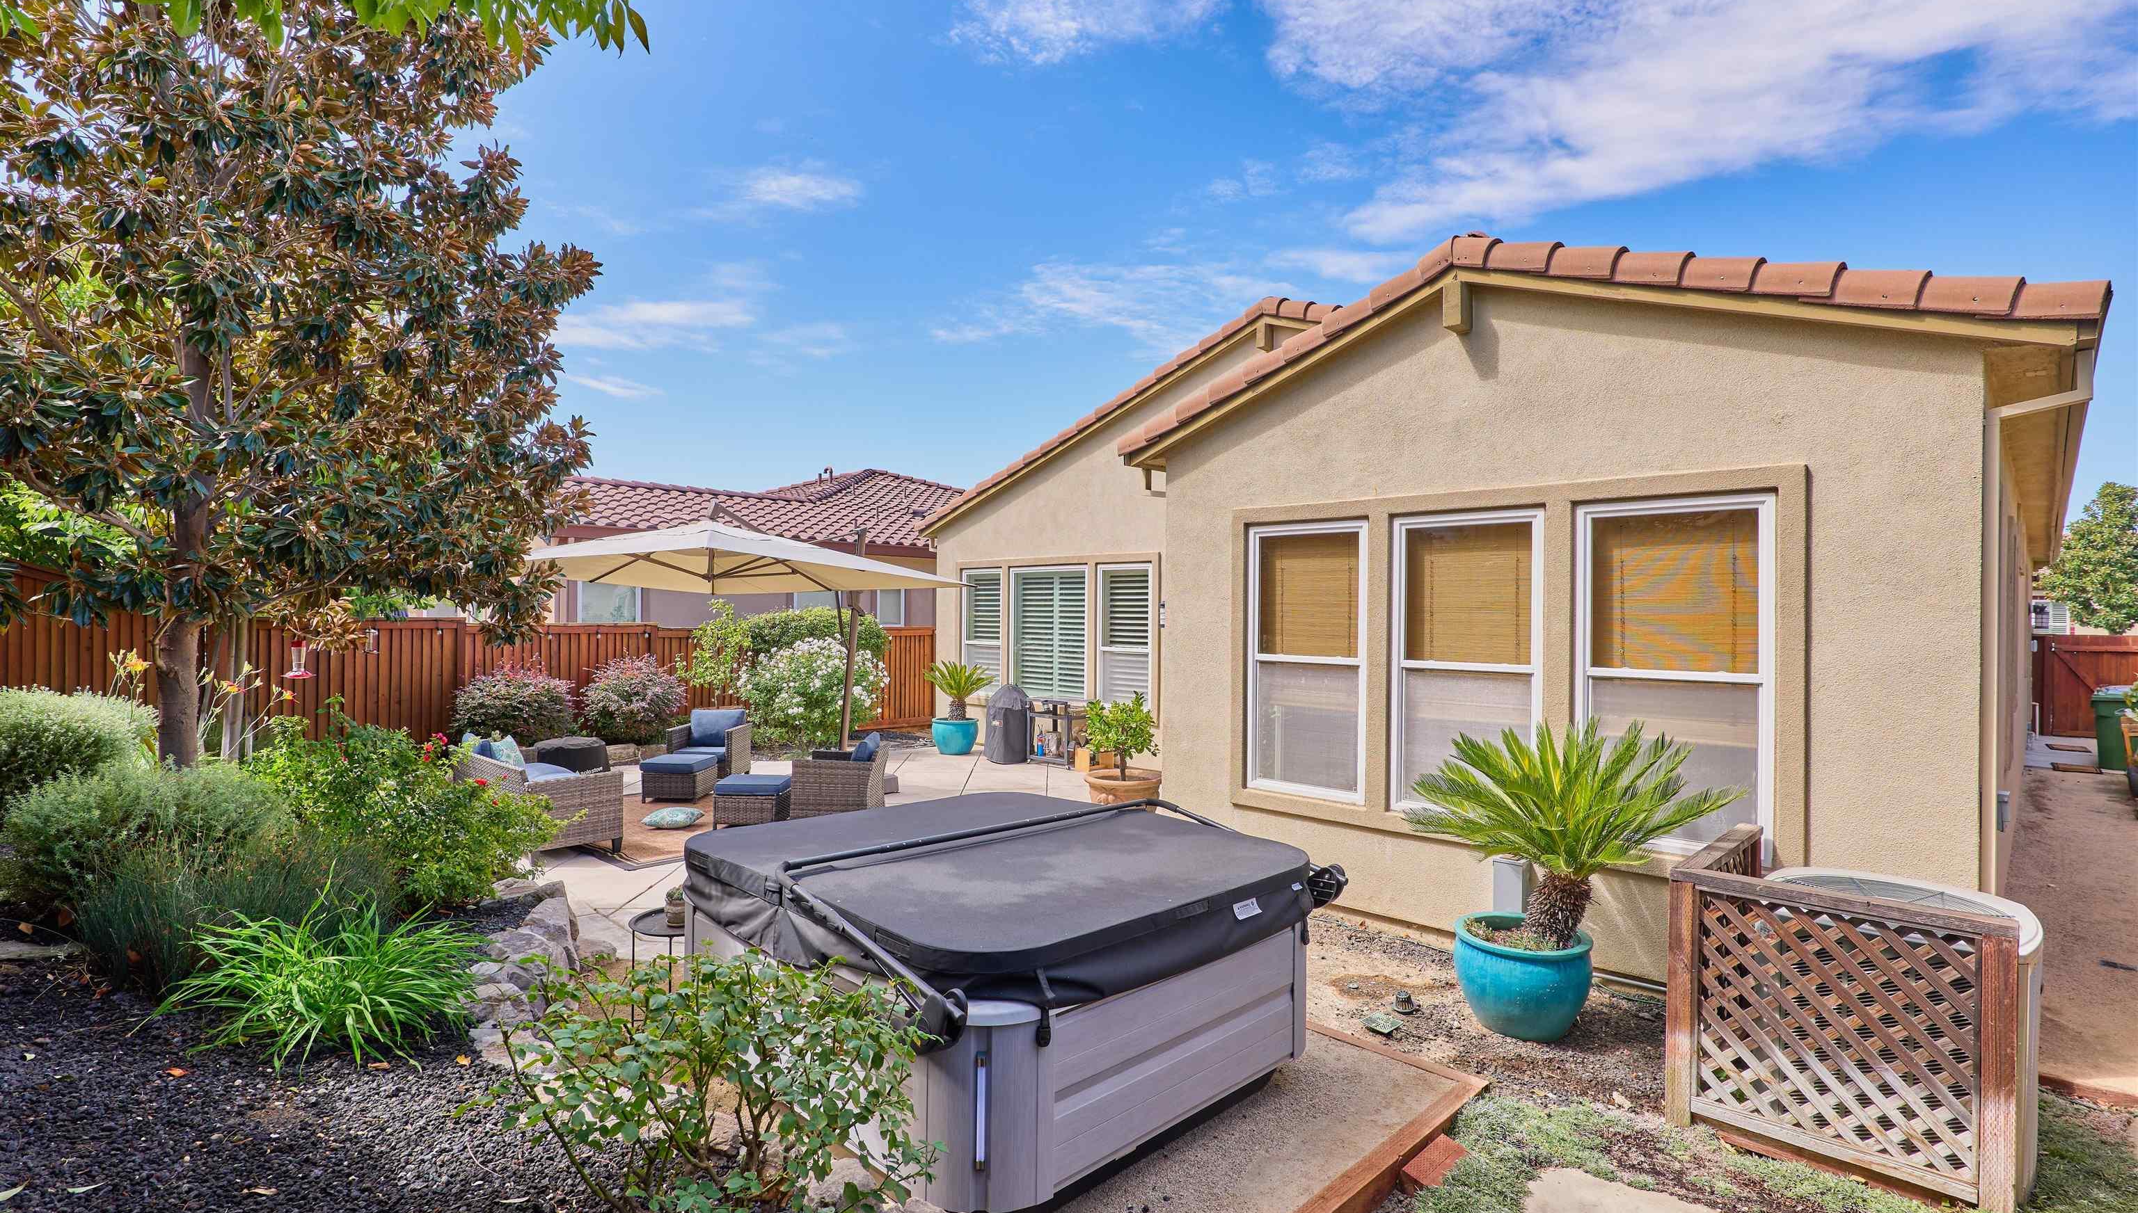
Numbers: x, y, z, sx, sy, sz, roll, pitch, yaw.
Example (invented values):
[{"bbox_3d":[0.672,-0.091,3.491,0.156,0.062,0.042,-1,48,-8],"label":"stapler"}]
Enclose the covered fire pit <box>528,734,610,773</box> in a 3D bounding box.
[{"bbox_3d":[-6.000,1.820,11.450,0.930,0.420,0.930,0,0,-27],"label":"covered fire pit"}]

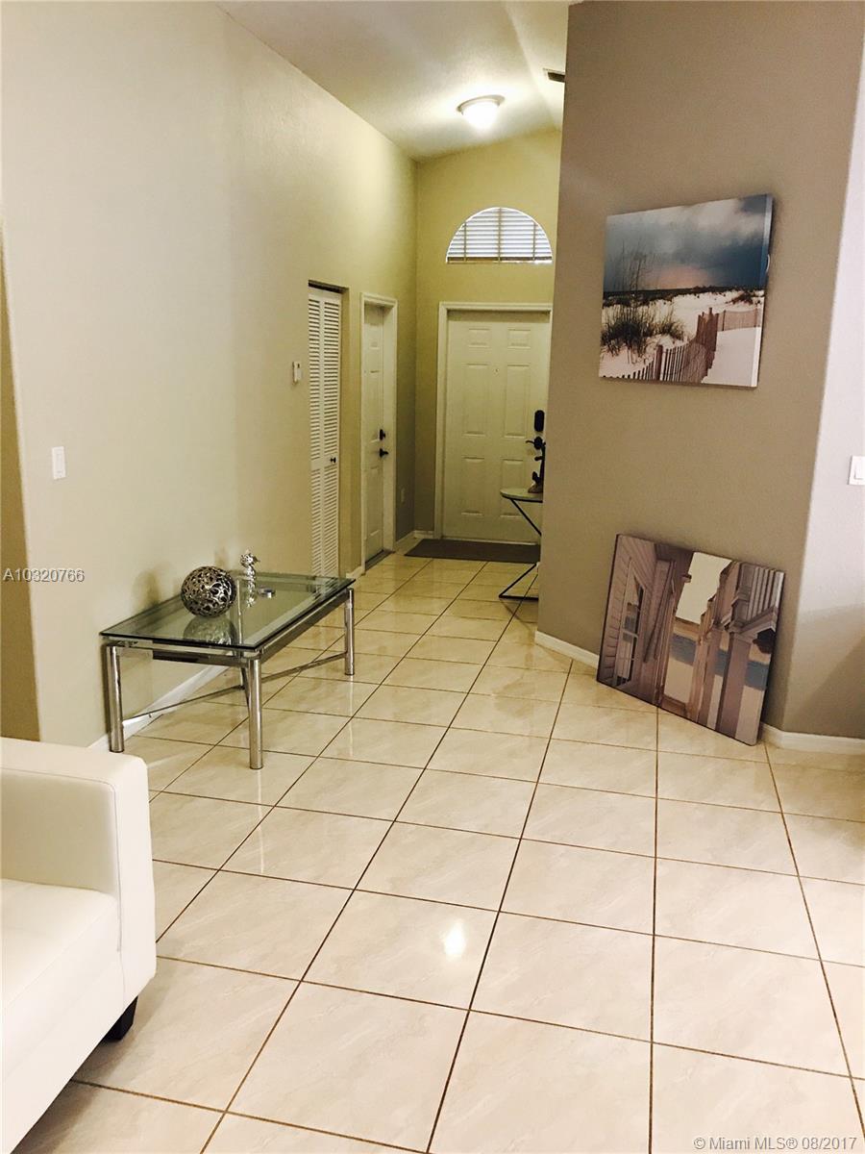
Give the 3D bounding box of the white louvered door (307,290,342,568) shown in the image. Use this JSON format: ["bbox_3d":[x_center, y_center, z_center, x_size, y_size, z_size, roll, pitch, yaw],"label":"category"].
[{"bbox_3d":[-0.770,-0.875,6.321,0.040,2.030,0.750,4,14,14],"label":"white louvered door"}]

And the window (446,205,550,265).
[{"bbox_3d":[0.575,-2.953,8.070,0.925,0.455,0.080,4,13,13],"label":"window"}]

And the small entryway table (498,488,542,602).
[{"bbox_3d":[0.872,-0.215,6.547,0.780,0.730,0.380,4,13,13],"label":"small entryway table"}]

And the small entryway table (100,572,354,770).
[{"bbox_3d":[-0.875,0.372,4.358,0.690,0.510,1.270,4,13,13],"label":"small entryway table"}]

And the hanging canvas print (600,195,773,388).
[{"bbox_3d":[1.126,-1.294,4.322,0.035,0.770,0.975,-7,15,-31],"label":"hanging canvas print"}]

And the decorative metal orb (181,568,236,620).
[{"bbox_3d":[-0.967,0.064,4.034,0.230,0.230,0.230,4,13,13],"label":"decorative metal orb"}]

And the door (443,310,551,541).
[{"bbox_3d":[0.572,-1.347,8.469,0.920,2.060,0.050,4,13,13],"label":"door"}]

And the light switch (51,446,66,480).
[{"bbox_3d":[-1.386,-0.424,3.476,0.012,0.115,0.070,4,13,13],"label":"light switch"}]

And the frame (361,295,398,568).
[{"bbox_3d":[-0.465,-1.163,7.489,0.120,2.100,0.980,4,13,13],"label":"frame"}]

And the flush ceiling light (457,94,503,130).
[{"bbox_3d":[0.354,-3.283,6.603,0.350,0.150,0.350,-5,11,15],"label":"flush ceiling light"}]

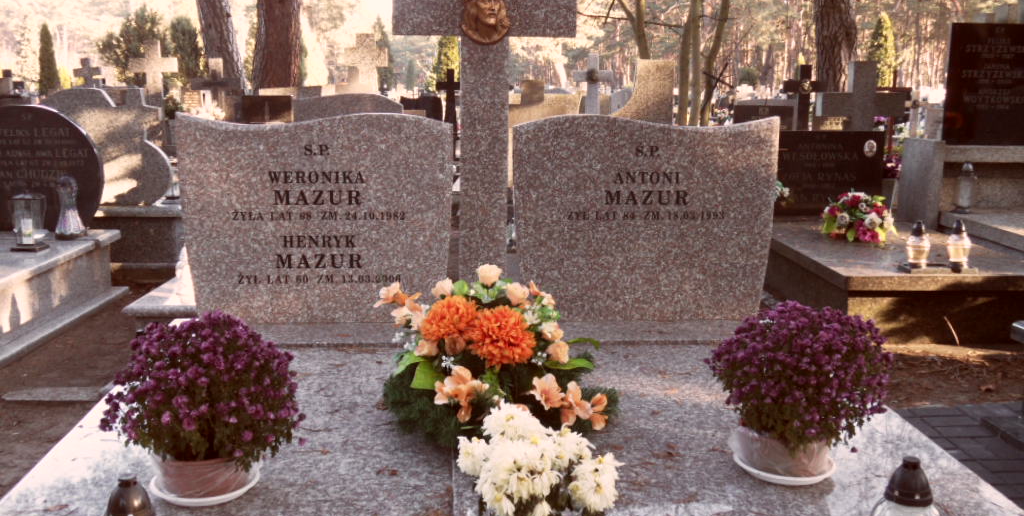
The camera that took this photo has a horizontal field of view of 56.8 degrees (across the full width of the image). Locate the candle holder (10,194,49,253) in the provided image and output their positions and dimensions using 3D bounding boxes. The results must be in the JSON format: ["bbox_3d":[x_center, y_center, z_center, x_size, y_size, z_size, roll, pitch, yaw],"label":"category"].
[{"bbox_3d":[-2.556,-0.196,4.994,0.148,0.297,0.148,0,11,-4],"label":"candle holder"}]

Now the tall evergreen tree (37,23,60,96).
[{"bbox_3d":[-9.804,-3.875,20.212,0.520,2.200,0.520,0,11,-4],"label":"tall evergreen tree"}]

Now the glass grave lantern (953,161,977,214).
[{"bbox_3d":[2.889,-0.447,6.009,0.140,0.320,0.130,0,11,-4],"label":"glass grave lantern"}]

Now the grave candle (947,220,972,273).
[{"bbox_3d":[2.255,-0.063,4.744,0.117,0.247,0.117,0,11,-4],"label":"grave candle"}]

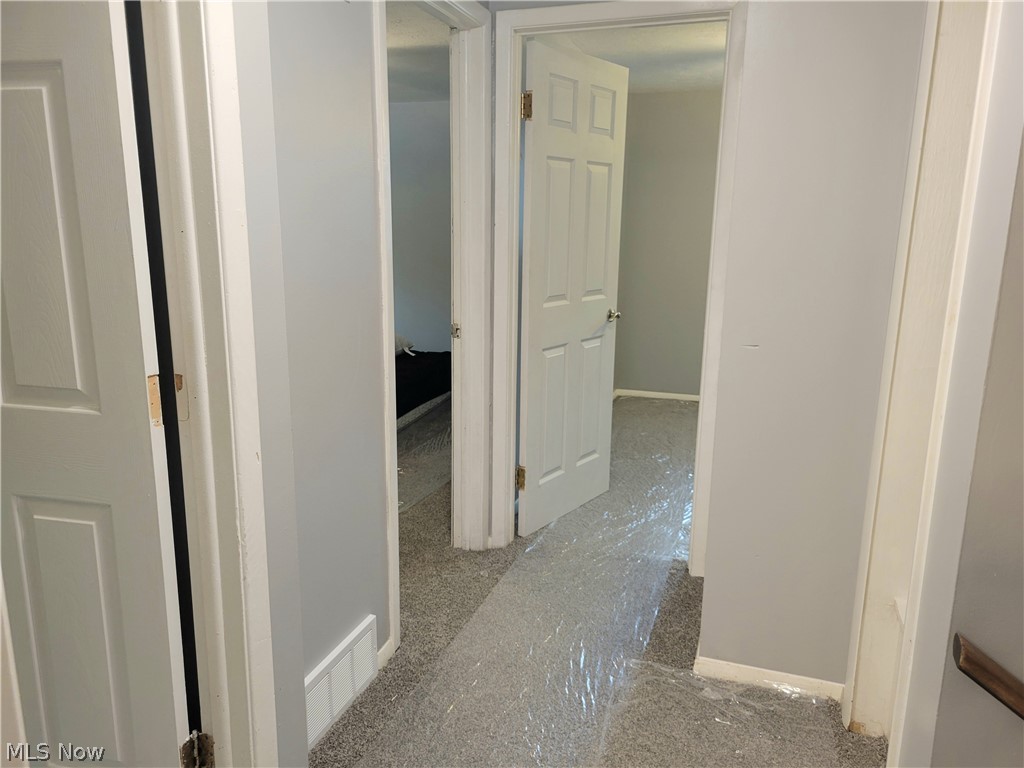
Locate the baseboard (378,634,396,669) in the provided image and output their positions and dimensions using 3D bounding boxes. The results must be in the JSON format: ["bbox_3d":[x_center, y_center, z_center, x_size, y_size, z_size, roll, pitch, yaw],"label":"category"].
[{"bbox_3d":[-0.400,0.847,2.407,0.014,0.058,0.105,5,13,19],"label":"baseboard"}]

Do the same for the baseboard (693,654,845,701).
[{"bbox_3d":[0.765,0.882,2.311,0.422,0.058,0.014,5,13,19],"label":"baseboard"}]

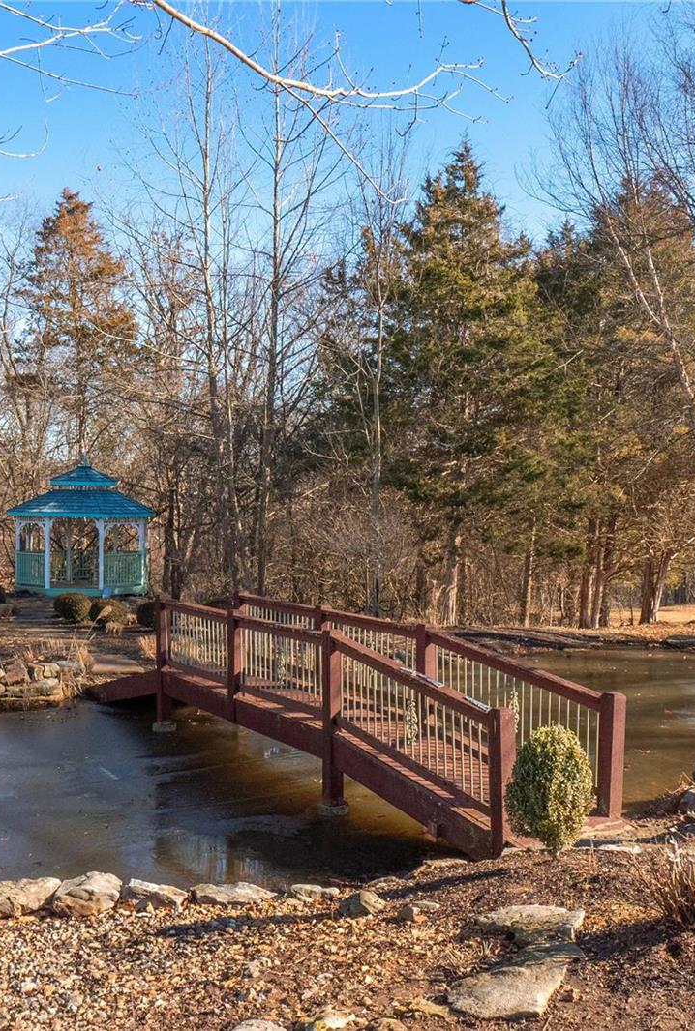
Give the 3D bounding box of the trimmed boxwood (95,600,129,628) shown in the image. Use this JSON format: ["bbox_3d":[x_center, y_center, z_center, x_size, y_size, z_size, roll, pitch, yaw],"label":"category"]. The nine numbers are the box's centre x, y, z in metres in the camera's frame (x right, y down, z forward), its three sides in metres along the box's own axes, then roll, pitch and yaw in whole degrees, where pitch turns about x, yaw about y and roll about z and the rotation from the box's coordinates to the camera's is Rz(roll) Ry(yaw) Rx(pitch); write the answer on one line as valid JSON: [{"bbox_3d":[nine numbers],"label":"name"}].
[{"bbox_3d":[-4.767,1.975,20.800,0.730,0.560,0.730,0,0,0],"label":"trimmed boxwood"}]

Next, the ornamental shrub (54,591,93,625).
[{"bbox_3d":[-5.643,1.910,21.300,0.800,0.650,0.800,0,0,0],"label":"ornamental shrub"}]

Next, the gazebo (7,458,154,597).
[{"bbox_3d":[-7.703,0.262,29.800,4.050,3.780,4.050,0,0,-6],"label":"gazebo"}]

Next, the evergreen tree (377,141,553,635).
[{"bbox_3d":[2.692,-3.041,23.800,3.900,11.100,3.900,0,0,0],"label":"evergreen tree"}]

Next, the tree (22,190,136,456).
[{"bbox_3d":[-9.089,-4.431,35.000,3.800,13.200,3.800,0,0,-14],"label":"tree"}]

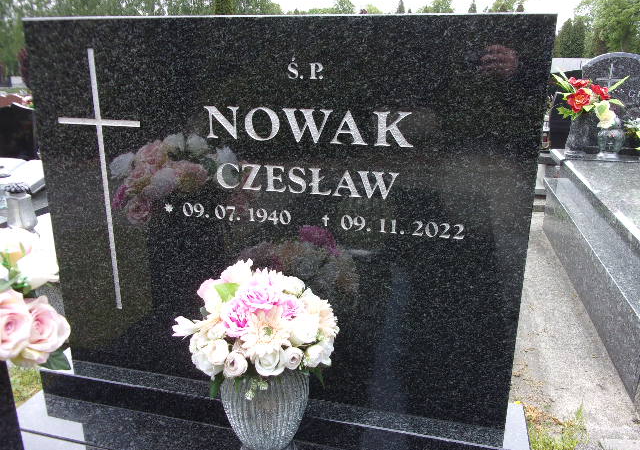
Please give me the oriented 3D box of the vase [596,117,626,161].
[{"bbox_3d":[1.748,-0.513,3.104,0.165,0.255,0.165,5,18,13],"label":"vase"}]

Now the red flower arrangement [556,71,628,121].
[{"bbox_3d":[1.581,-0.736,3.025,0.410,0.320,0.330,5,18,13],"label":"red flower arrangement"}]

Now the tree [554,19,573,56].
[{"bbox_3d":[17.358,-12.699,36.830,1.400,4.600,1.400,5,18,13],"label":"tree"}]

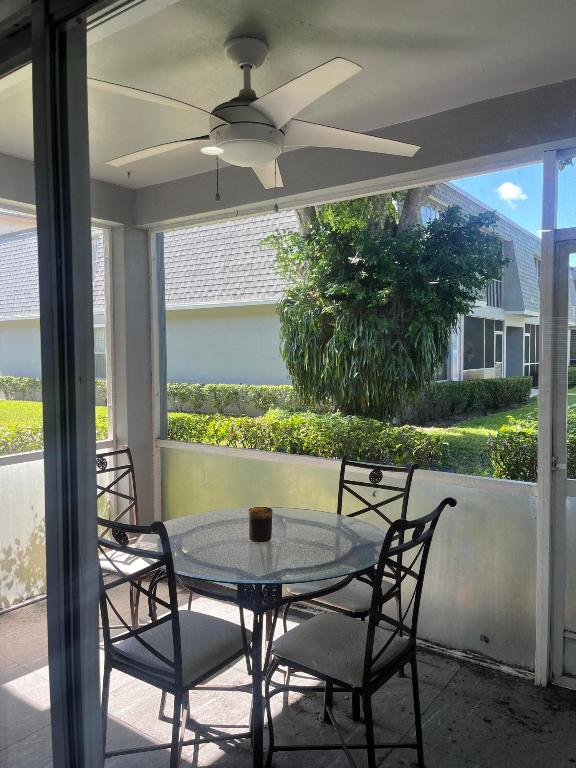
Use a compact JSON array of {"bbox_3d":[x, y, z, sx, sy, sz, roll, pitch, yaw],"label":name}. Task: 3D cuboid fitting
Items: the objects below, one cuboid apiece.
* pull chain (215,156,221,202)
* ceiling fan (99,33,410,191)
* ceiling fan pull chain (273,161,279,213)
[{"bbox_3d":[-0.269,-0.792,2.222,0.014,0.176,0.014,2,4,35],"label":"pull chain"},{"bbox_3d":[-0.148,-1.047,2.157,1.300,0.433,1.280,-2,3,-28],"label":"ceiling fan"},{"bbox_3d":[-0.046,-0.765,2.222,0.014,0.205,0.014,2,4,35],"label":"ceiling fan pull chain"}]

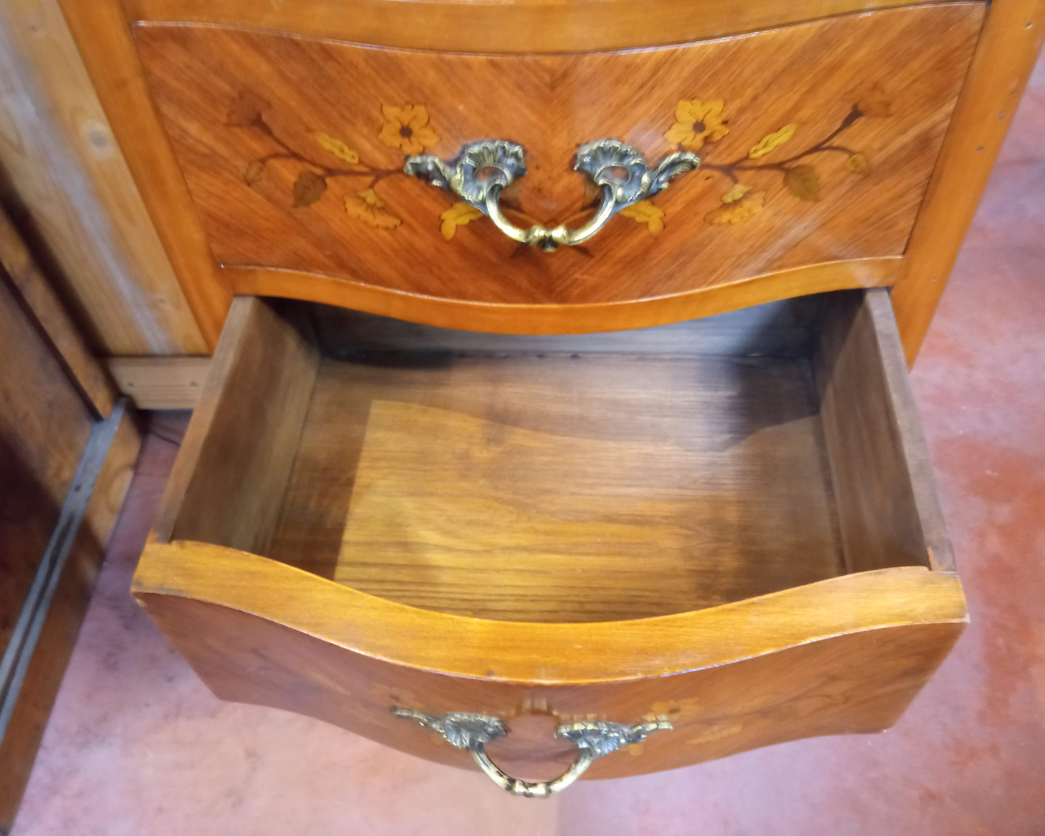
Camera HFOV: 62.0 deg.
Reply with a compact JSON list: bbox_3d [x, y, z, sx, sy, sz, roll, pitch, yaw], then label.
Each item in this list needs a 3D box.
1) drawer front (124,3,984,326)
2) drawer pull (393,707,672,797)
[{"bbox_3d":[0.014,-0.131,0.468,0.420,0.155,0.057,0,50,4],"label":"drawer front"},{"bbox_3d":[0.006,0.174,0.452,0.145,0.056,0.034,1,51,5],"label":"drawer pull"}]

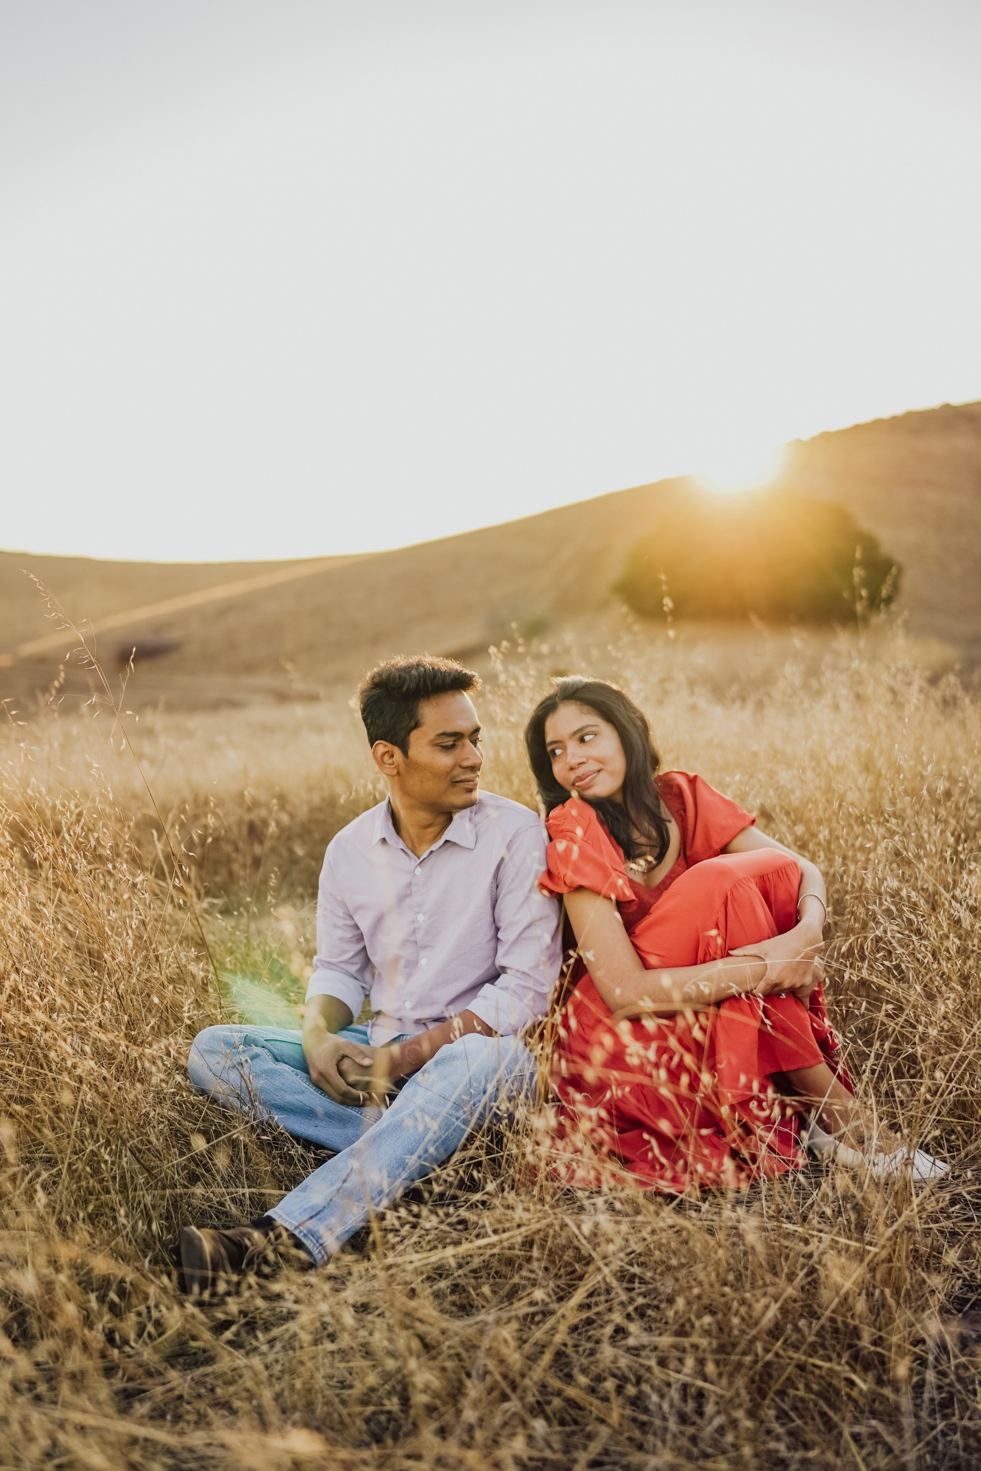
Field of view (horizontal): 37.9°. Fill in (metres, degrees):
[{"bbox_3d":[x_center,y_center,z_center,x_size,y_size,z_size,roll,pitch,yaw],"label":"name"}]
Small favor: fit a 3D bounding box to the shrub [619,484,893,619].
[{"bbox_3d":[6.181,-4.204,33.000,6.400,3.100,5.200,0,3,6],"label":"shrub"}]

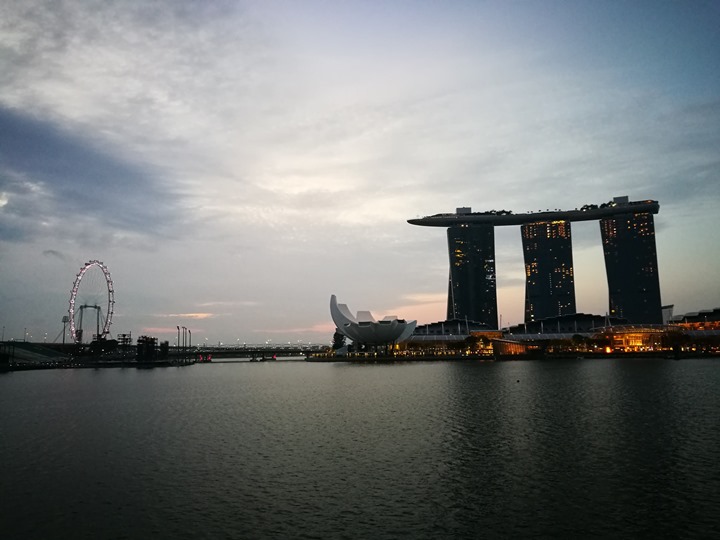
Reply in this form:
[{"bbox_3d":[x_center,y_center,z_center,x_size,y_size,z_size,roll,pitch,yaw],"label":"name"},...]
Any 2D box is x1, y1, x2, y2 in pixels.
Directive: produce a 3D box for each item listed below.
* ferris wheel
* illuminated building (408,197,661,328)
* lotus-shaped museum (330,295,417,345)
[{"bbox_3d":[-440.570,62.590,921.300,150.000,163.000,30.000,-7,-11,38],"label":"ferris wheel"},{"bbox_3d":[235.100,13.000,776.330,338.000,206.000,68.000,-3,-9,14],"label":"illuminated building"},{"bbox_3d":[13.380,54.200,554.050,84.000,57.000,78.000,-1,-8,2],"label":"lotus-shaped museum"}]

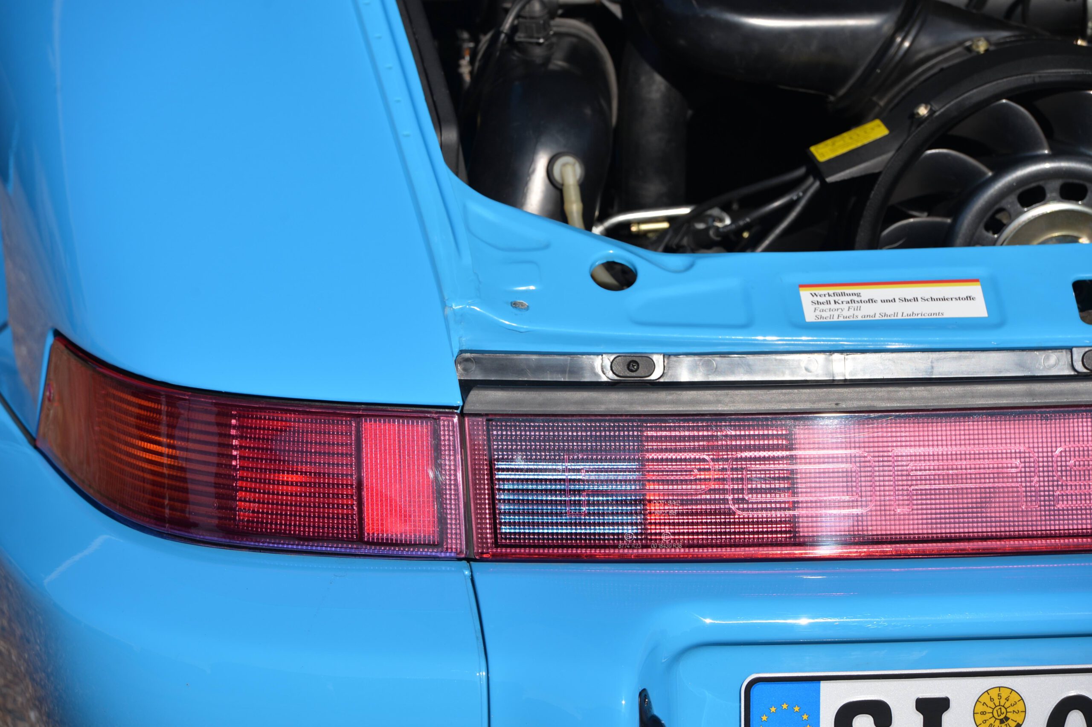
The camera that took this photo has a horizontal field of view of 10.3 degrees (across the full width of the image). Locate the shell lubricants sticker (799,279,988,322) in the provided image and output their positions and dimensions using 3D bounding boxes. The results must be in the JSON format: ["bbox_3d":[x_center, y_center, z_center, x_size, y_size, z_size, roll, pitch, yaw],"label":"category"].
[{"bbox_3d":[0.230,-0.042,4.012,0.121,0.001,0.040,-2,39,-5],"label":"shell lubricants sticker"}]

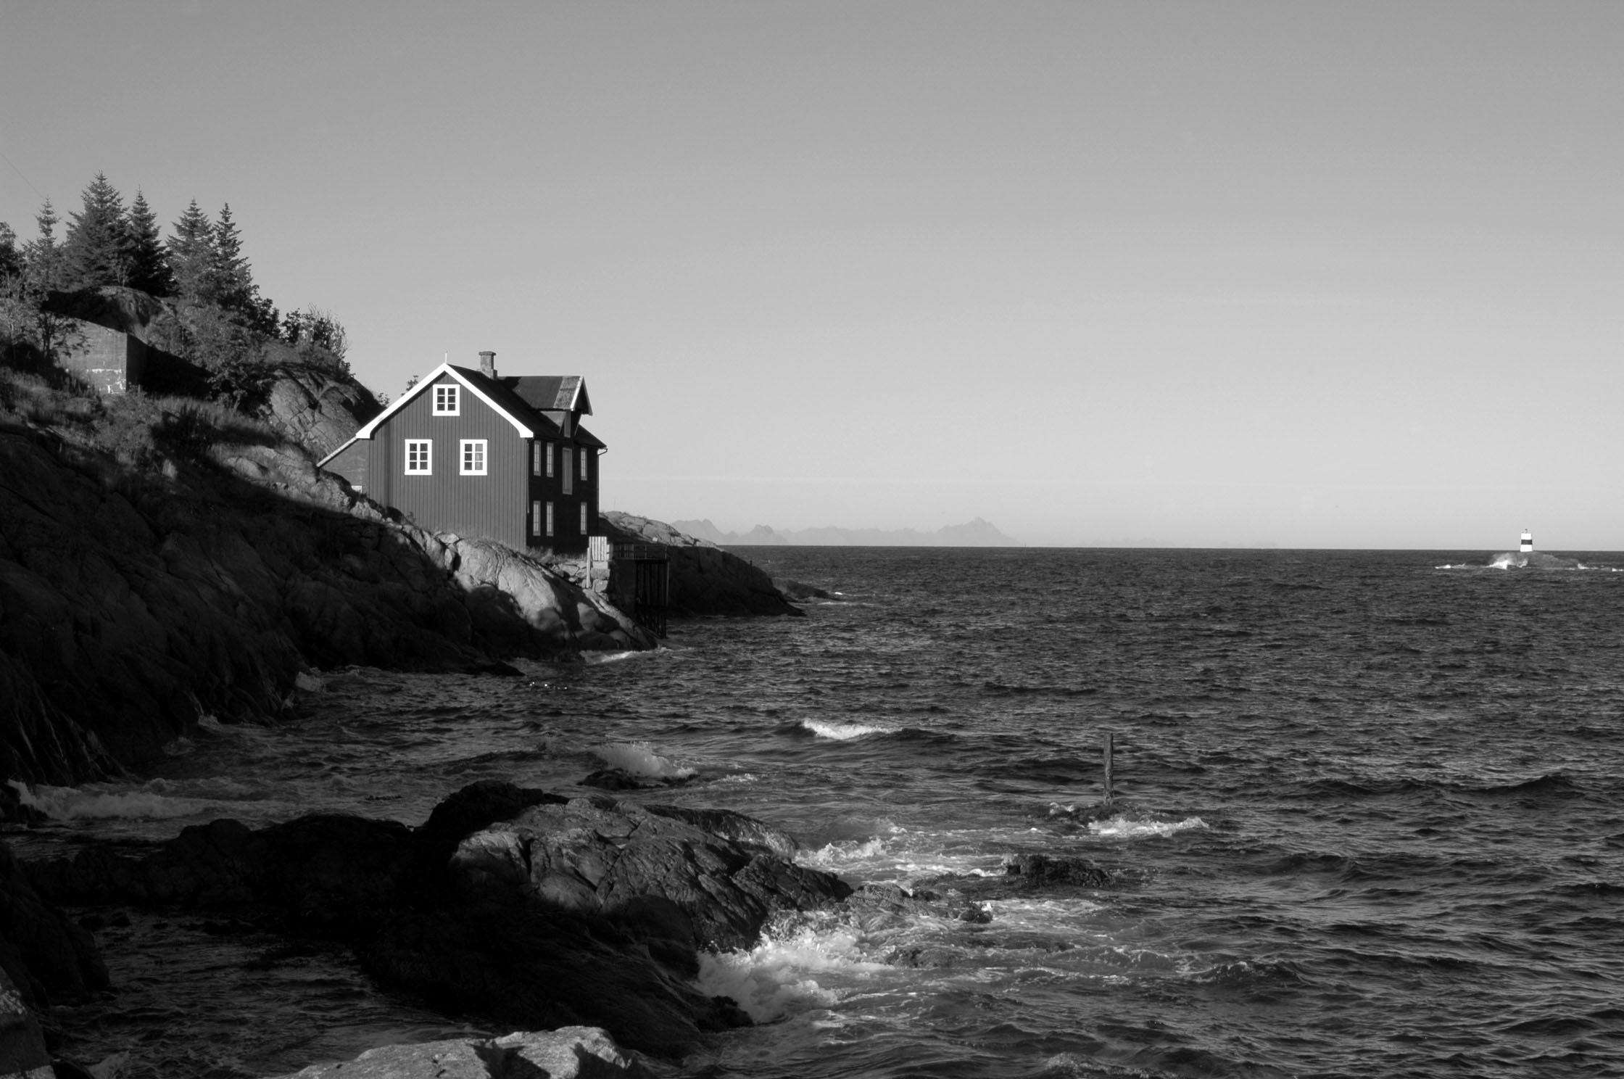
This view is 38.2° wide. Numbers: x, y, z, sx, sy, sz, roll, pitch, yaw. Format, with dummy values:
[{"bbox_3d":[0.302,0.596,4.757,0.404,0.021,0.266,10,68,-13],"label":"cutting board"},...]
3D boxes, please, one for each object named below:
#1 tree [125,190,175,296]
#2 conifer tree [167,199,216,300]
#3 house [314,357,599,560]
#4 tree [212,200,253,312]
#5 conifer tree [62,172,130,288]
[{"bbox_3d":[-32.793,-14.669,116.000,2.450,5.277,2.450,0,0,0],"label":"tree"},{"bbox_3d":[-30.424,-14.200,115.000,2.367,4.920,2.367,0,0,0],"label":"conifer tree"},{"bbox_3d":[-16.449,-4.024,112.153,10.418,9.300,13.825,0,0,9],"label":"house"},{"bbox_3d":[-28.555,-13.857,115.000,2.192,5.356,2.192,0,0,0],"label":"tree"},{"bbox_3d":[-34.851,-15.064,114.000,3.334,5.618,3.334,0,0,0],"label":"conifer tree"}]

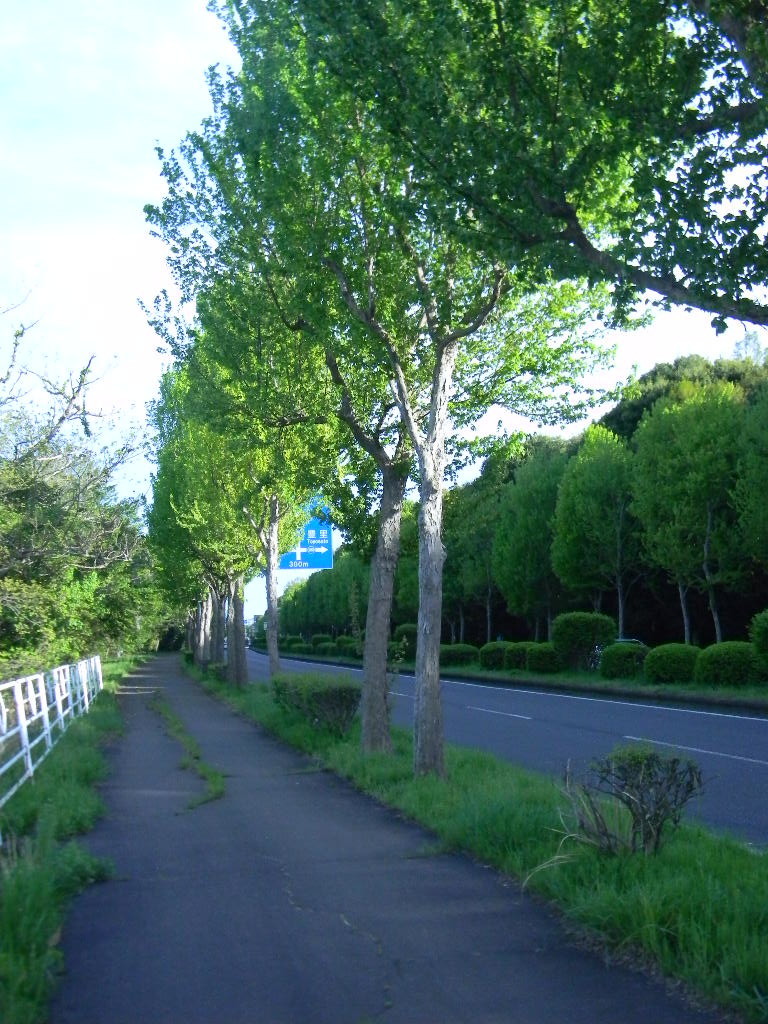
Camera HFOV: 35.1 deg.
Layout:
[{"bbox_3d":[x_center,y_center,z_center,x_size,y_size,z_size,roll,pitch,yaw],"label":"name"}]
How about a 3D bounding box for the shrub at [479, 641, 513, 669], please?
[{"bbox_3d":[5.206,6.660,56.167,1.460,1.230,1.540,-1,-6,0],"label":"shrub"}]

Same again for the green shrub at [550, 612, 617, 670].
[{"bbox_3d":[7.518,4.939,45.208,2.260,2.300,2.380,0,-6,-11],"label":"green shrub"}]

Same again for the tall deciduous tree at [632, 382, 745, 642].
[{"bbox_3d":[14.448,0.563,56.303,5.260,13.190,5.260,0,-6,-11],"label":"tall deciduous tree"}]

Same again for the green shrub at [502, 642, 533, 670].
[{"bbox_3d":[5.864,6.211,52.115,1.360,1.200,1.430,0,-6,-11],"label":"green shrub"}]

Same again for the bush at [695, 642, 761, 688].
[{"bbox_3d":[9.307,4.097,32.618,1.750,1.110,1.850,0,-6,-11],"label":"bush"}]

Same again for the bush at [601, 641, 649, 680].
[{"bbox_3d":[7.671,4.730,38.478,1.480,1.170,1.560,0,-6,-11],"label":"bush"}]

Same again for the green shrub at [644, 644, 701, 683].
[{"bbox_3d":[8.280,4.363,34.704,1.520,1.080,1.600,0,-6,-11],"label":"green shrub"}]

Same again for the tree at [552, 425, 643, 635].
[{"bbox_3d":[11.753,1.741,65.320,4.900,12.860,4.900,0,-6,-11],"label":"tree"}]

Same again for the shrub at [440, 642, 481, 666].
[{"bbox_3d":[3.856,7.386,62.523,1.700,1.100,2.280,0,-6,-11],"label":"shrub"}]

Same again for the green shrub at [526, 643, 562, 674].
[{"bbox_3d":[6.137,5.576,46.075,1.270,1.150,1.340,0,-6,-11],"label":"green shrub"}]

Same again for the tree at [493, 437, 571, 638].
[{"bbox_3d":[9.634,2.389,77.250,5.020,14.190,5.020,0,-6,-11],"label":"tree"}]

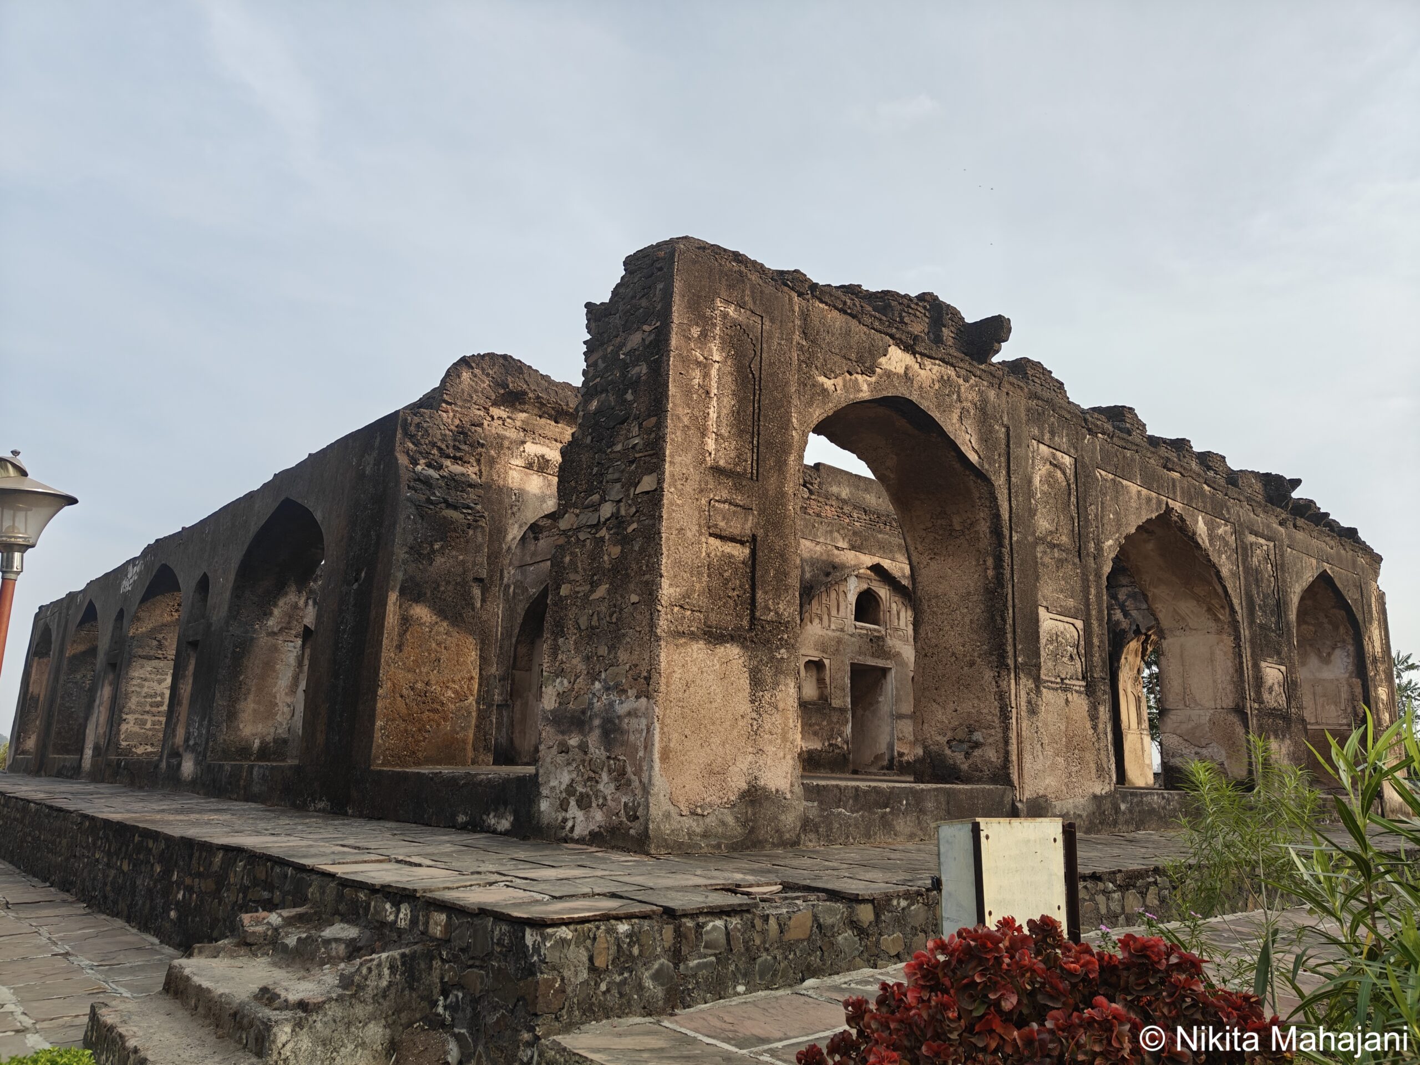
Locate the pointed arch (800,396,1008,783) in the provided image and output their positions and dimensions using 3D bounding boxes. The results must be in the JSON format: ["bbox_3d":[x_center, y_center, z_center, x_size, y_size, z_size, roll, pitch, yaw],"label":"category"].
[{"bbox_3d":[1.666,0.645,10.520,3.243,3.960,1.273,13,-17,-39],"label":"pointed arch"}]

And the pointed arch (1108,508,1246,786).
[{"bbox_3d":[6.005,1.621,14.115,3.986,3.953,1.273,13,-17,-39],"label":"pointed arch"}]

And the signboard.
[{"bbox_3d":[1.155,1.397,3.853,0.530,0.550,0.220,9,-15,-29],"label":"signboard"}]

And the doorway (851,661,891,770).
[{"bbox_3d":[2.544,3.177,16.839,1.059,1.715,0.536,13,-17,-39],"label":"doorway"}]

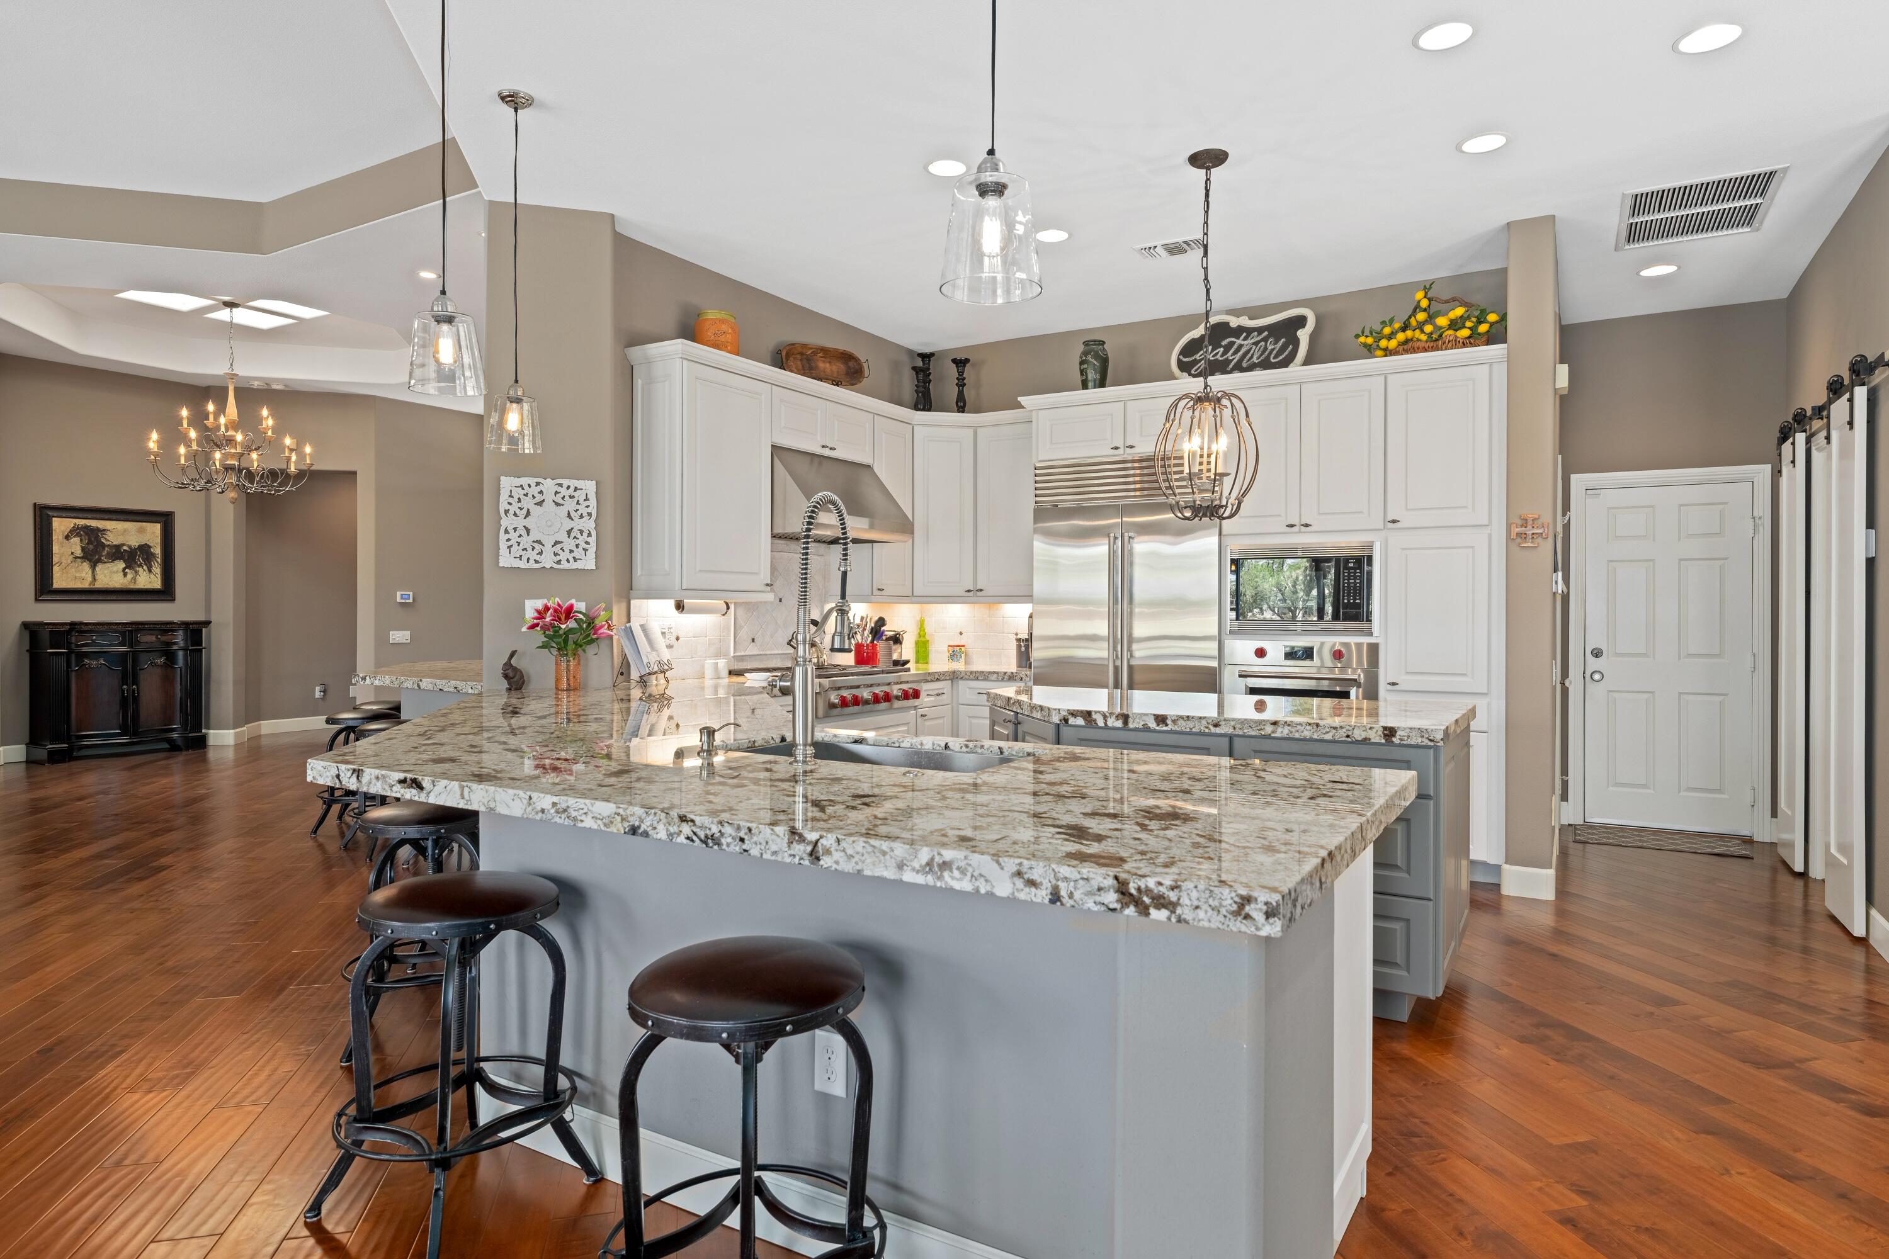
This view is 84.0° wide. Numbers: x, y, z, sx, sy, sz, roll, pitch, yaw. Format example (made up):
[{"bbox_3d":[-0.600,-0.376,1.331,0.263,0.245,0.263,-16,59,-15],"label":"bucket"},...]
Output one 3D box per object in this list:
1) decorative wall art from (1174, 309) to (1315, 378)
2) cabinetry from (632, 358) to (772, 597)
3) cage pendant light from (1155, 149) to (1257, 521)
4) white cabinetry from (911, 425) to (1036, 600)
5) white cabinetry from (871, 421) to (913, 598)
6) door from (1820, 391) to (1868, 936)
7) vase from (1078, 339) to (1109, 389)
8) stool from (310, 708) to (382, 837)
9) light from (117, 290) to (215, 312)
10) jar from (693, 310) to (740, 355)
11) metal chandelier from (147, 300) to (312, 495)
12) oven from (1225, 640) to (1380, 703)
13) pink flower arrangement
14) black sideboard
[{"bbox_3d":[1.631,-1.515,5.790,0.808,0.385,0.060,1,1,31],"label":"decorative wall art"},{"bbox_3d":[-1.171,-0.692,5.113,0.340,1.075,0.620,1,1,31],"label":"cabinetry"},{"bbox_3d":[1.004,-1.114,4.047,0.395,1.395,0.395,1,1,31],"label":"cage pendant light"},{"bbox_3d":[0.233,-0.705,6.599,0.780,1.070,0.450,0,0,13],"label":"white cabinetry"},{"bbox_3d":[-0.443,-0.737,6.442,0.320,1.070,0.420,0,1,31],"label":"white cabinetry"},{"bbox_3d":[3.739,0.118,4.353,0.040,2.165,0.530,0,1,31],"label":"door"},{"bbox_3d":[0.872,-1.539,6.159,0.185,0.340,0.185,0,1,0],"label":"vase"},{"bbox_3d":[-3.371,0.823,6.106,0.500,0.660,0.500,0,0,-12],"label":"stool"},{"bbox_3d":[-6.133,-2.608,8.272,0.490,0.030,0.490,0,1,31],"label":"light"},{"bbox_3d":[-1.141,-1.442,5.257,0.225,0.310,0.225,0,1,0],"label":"jar"},{"bbox_3d":[-5.501,-1.743,8.082,1.080,1.500,1.080,1,1,31],"label":"metal chandelier"},{"bbox_3d":[1.950,0.421,5.579,0.757,0.715,0.600,0,1,31],"label":"oven"},{"bbox_3d":[-1.653,-0.003,4.620,0.400,0.265,0.330,0,0,-14],"label":"pink flower arrangement"},{"bbox_3d":[-7.231,0.527,9.244,0.410,1.170,1.250,1,1,31],"label":"black sideboard"}]

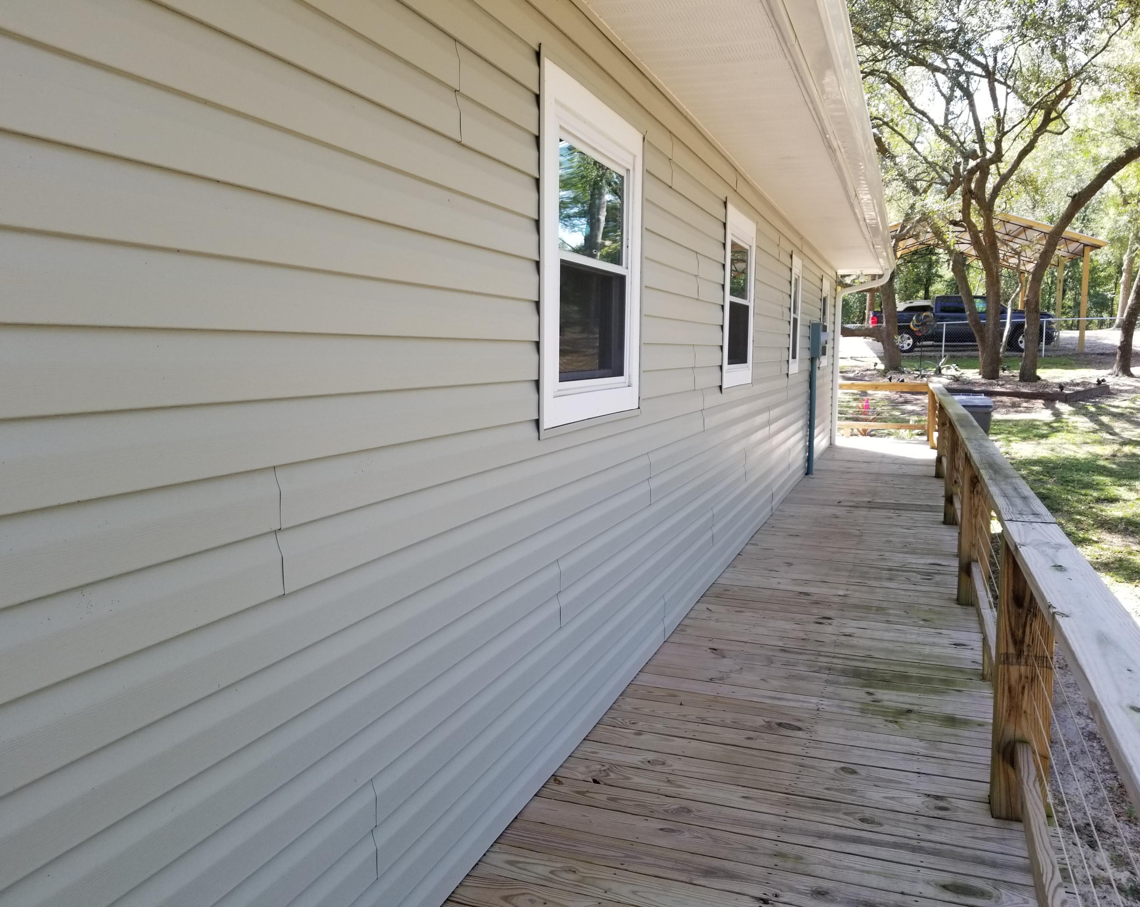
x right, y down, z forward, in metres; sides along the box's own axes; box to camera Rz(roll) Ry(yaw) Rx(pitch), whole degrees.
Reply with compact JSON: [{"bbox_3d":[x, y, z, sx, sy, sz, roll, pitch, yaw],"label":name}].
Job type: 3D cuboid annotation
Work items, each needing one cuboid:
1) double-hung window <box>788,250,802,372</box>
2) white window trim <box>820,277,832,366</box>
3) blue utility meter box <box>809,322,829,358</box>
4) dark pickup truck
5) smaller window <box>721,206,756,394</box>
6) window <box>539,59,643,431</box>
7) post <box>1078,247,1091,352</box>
[{"bbox_3d":[2.059,-1.274,8.417,0.080,1.069,0.733,3,7,20],"label":"double-hung window"},{"bbox_3d":[3.132,-1.610,11.260,0.080,1.072,0.943,3,7,20],"label":"white window trim"},{"bbox_3d":[2.662,-1.204,9.688,0.175,0.380,0.260,3,7,20],"label":"blue utility meter box"},{"bbox_3d":[13.692,-4.511,31.821,5.930,1.970,2.050,3,7,20],"label":"dark pickup truck"},{"bbox_3d":[1.046,-0.961,5.734,0.080,1.070,1.010,3,7,20],"label":"smaller window"},{"bbox_3d":[0.072,-0.663,3.151,0.080,1.070,1.018,3,7,20],"label":"window"},{"bbox_3d":[16.220,-4.846,28.682,0.145,3.274,0.145,3,7,20],"label":"post"}]

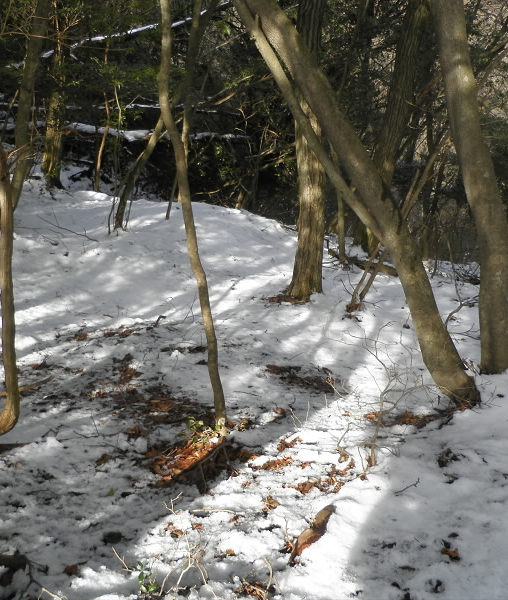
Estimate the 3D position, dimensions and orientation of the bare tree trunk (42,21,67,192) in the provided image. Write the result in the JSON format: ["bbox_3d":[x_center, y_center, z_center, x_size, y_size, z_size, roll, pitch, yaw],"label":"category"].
[{"bbox_3d":[-2.792,-2.686,8.731,0.270,2.233,0.270,1,15,-18],"label":"bare tree trunk"}]

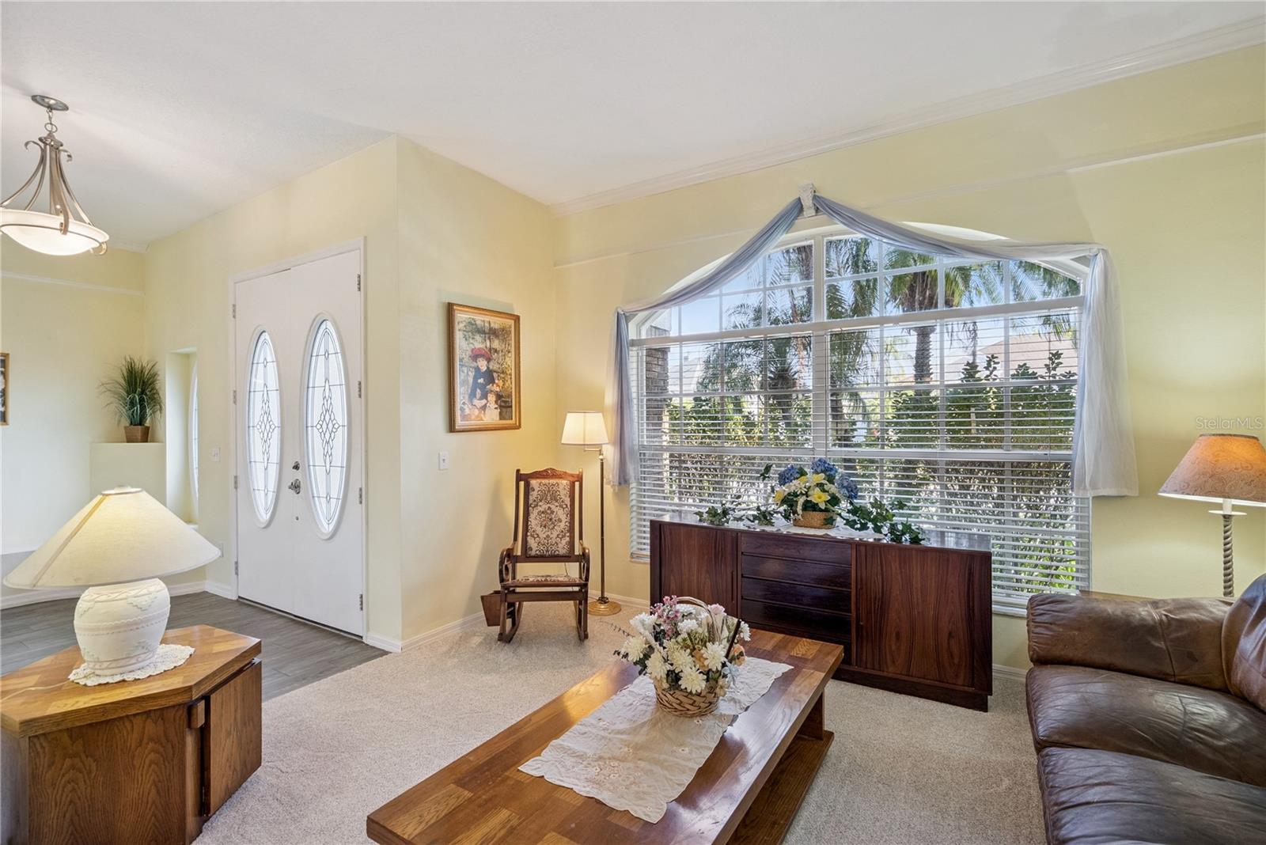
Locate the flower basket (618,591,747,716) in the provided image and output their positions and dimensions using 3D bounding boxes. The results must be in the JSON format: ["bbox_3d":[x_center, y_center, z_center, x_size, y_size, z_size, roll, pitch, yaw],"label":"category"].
[{"bbox_3d":[0.166,0.765,1.870,0.420,0.360,0.380,0,0,32],"label":"flower basket"}]

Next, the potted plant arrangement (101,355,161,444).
[{"bbox_3d":[-4.584,-0.213,5.150,0.430,0.800,0.420,0,0,32],"label":"potted plant arrangement"}]

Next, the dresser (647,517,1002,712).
[{"bbox_3d":[0.987,0.963,3.220,1.800,0.738,0.455,0,0,32],"label":"dresser"}]

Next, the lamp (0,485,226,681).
[{"bbox_3d":[-1.777,0.534,1.959,0.550,0.616,0.550,0,0,32],"label":"lamp"}]

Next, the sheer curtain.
[{"bbox_3d":[1.046,-0.465,3.420,3.040,1.850,0.150,0,0,32],"label":"sheer curtain"}]

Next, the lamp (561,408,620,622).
[{"bbox_3d":[-0.309,0.632,4.082,0.420,1.417,0.350,0,0,32],"label":"lamp"}]

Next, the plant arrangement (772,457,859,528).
[{"bbox_3d":[1.044,0.400,3.220,0.460,0.390,0.350,0,0,32],"label":"plant arrangement"}]

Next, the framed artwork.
[{"bbox_3d":[-1.015,-0.362,3.875,0.040,0.840,0.650,0,0,32],"label":"framed artwork"}]

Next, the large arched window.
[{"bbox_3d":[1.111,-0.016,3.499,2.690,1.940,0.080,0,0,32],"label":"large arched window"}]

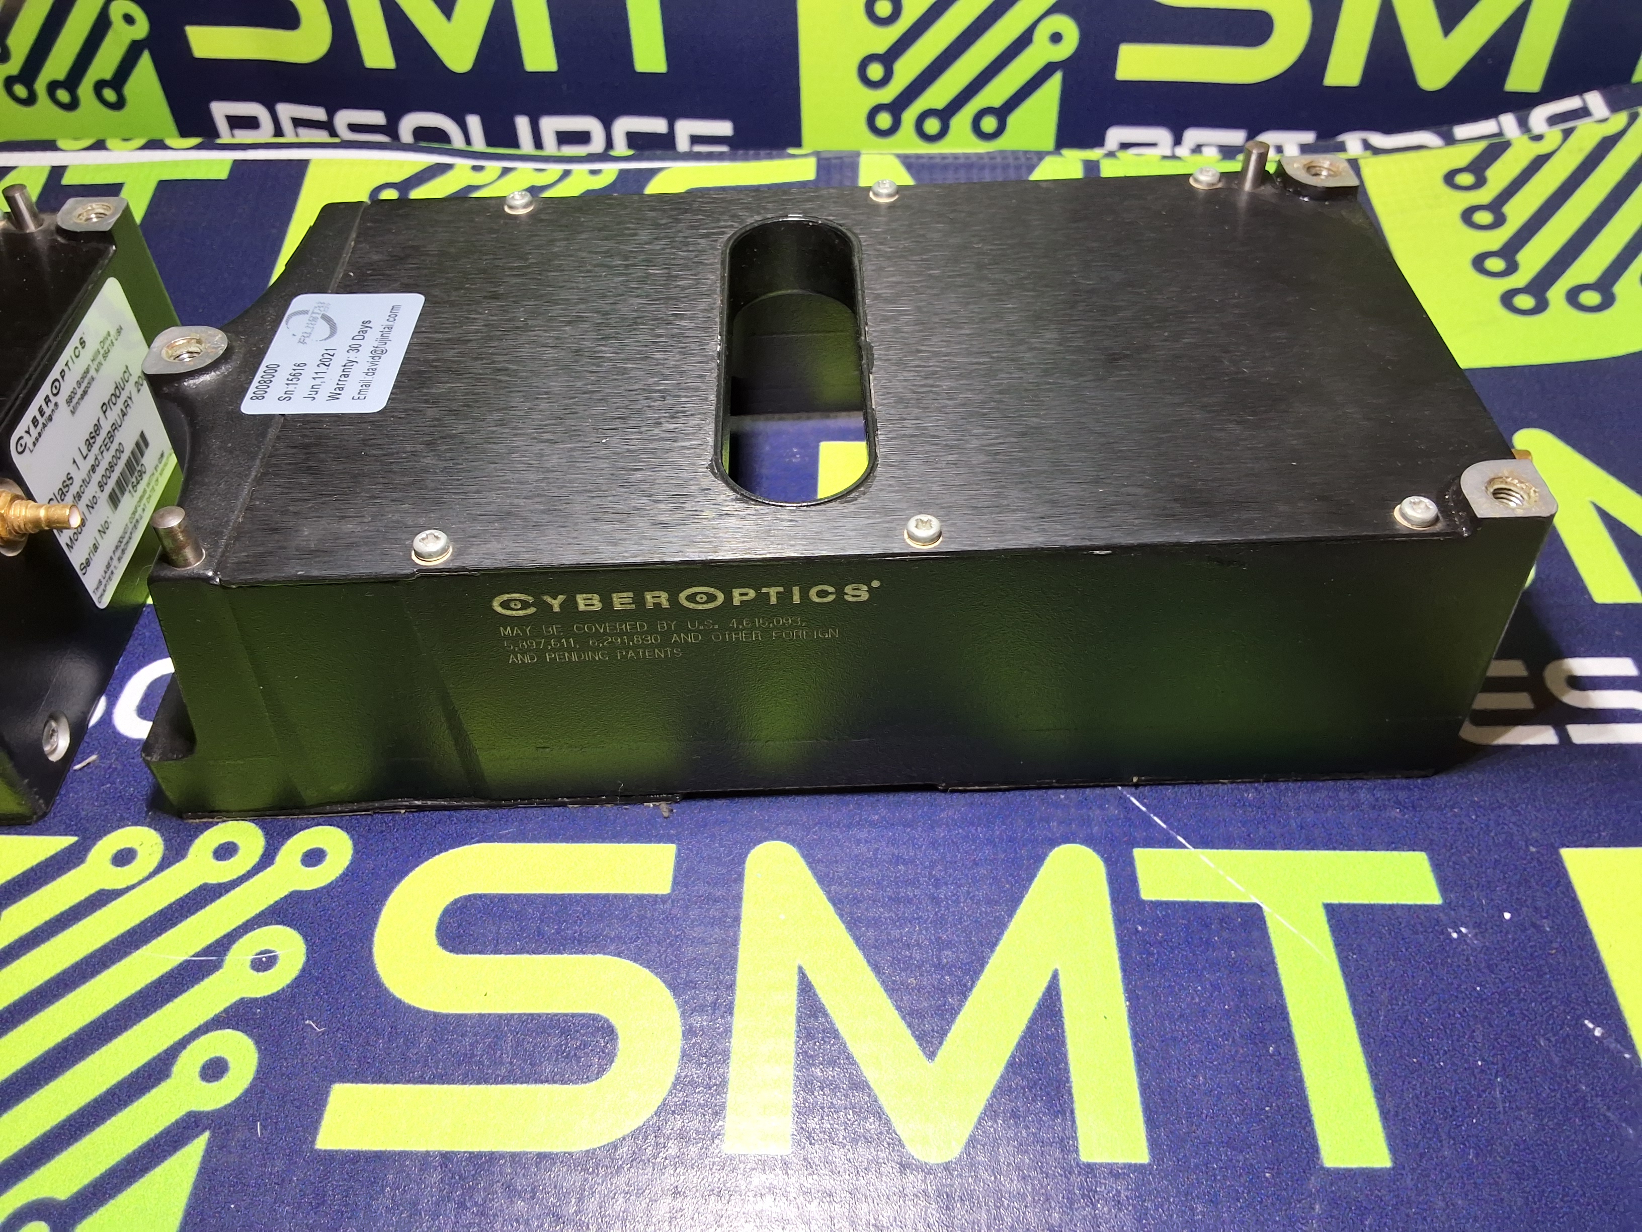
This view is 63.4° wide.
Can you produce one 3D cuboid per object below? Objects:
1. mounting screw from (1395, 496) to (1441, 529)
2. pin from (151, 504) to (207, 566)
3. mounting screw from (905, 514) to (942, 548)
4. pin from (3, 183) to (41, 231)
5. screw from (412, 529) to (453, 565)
[{"bbox_3d":[0.076,-0.013,0.168,0.005,0.002,0.005,-2,46,0],"label":"mounting screw"},{"bbox_3d":[-0.081,-0.010,0.167,0.004,0.007,0.004,-2,46,0],"label":"pin"},{"bbox_3d":[0.013,-0.011,0.168,0.005,0.002,0.005,-2,46,0],"label":"mounting screw"},{"bbox_3d":[-0.136,-0.069,0.226,0.004,0.007,0.004,-2,46,0],"label":"pin"},{"bbox_3d":[-0.050,-0.009,0.168,0.005,0.002,0.005,-2,46,0],"label":"screw"}]

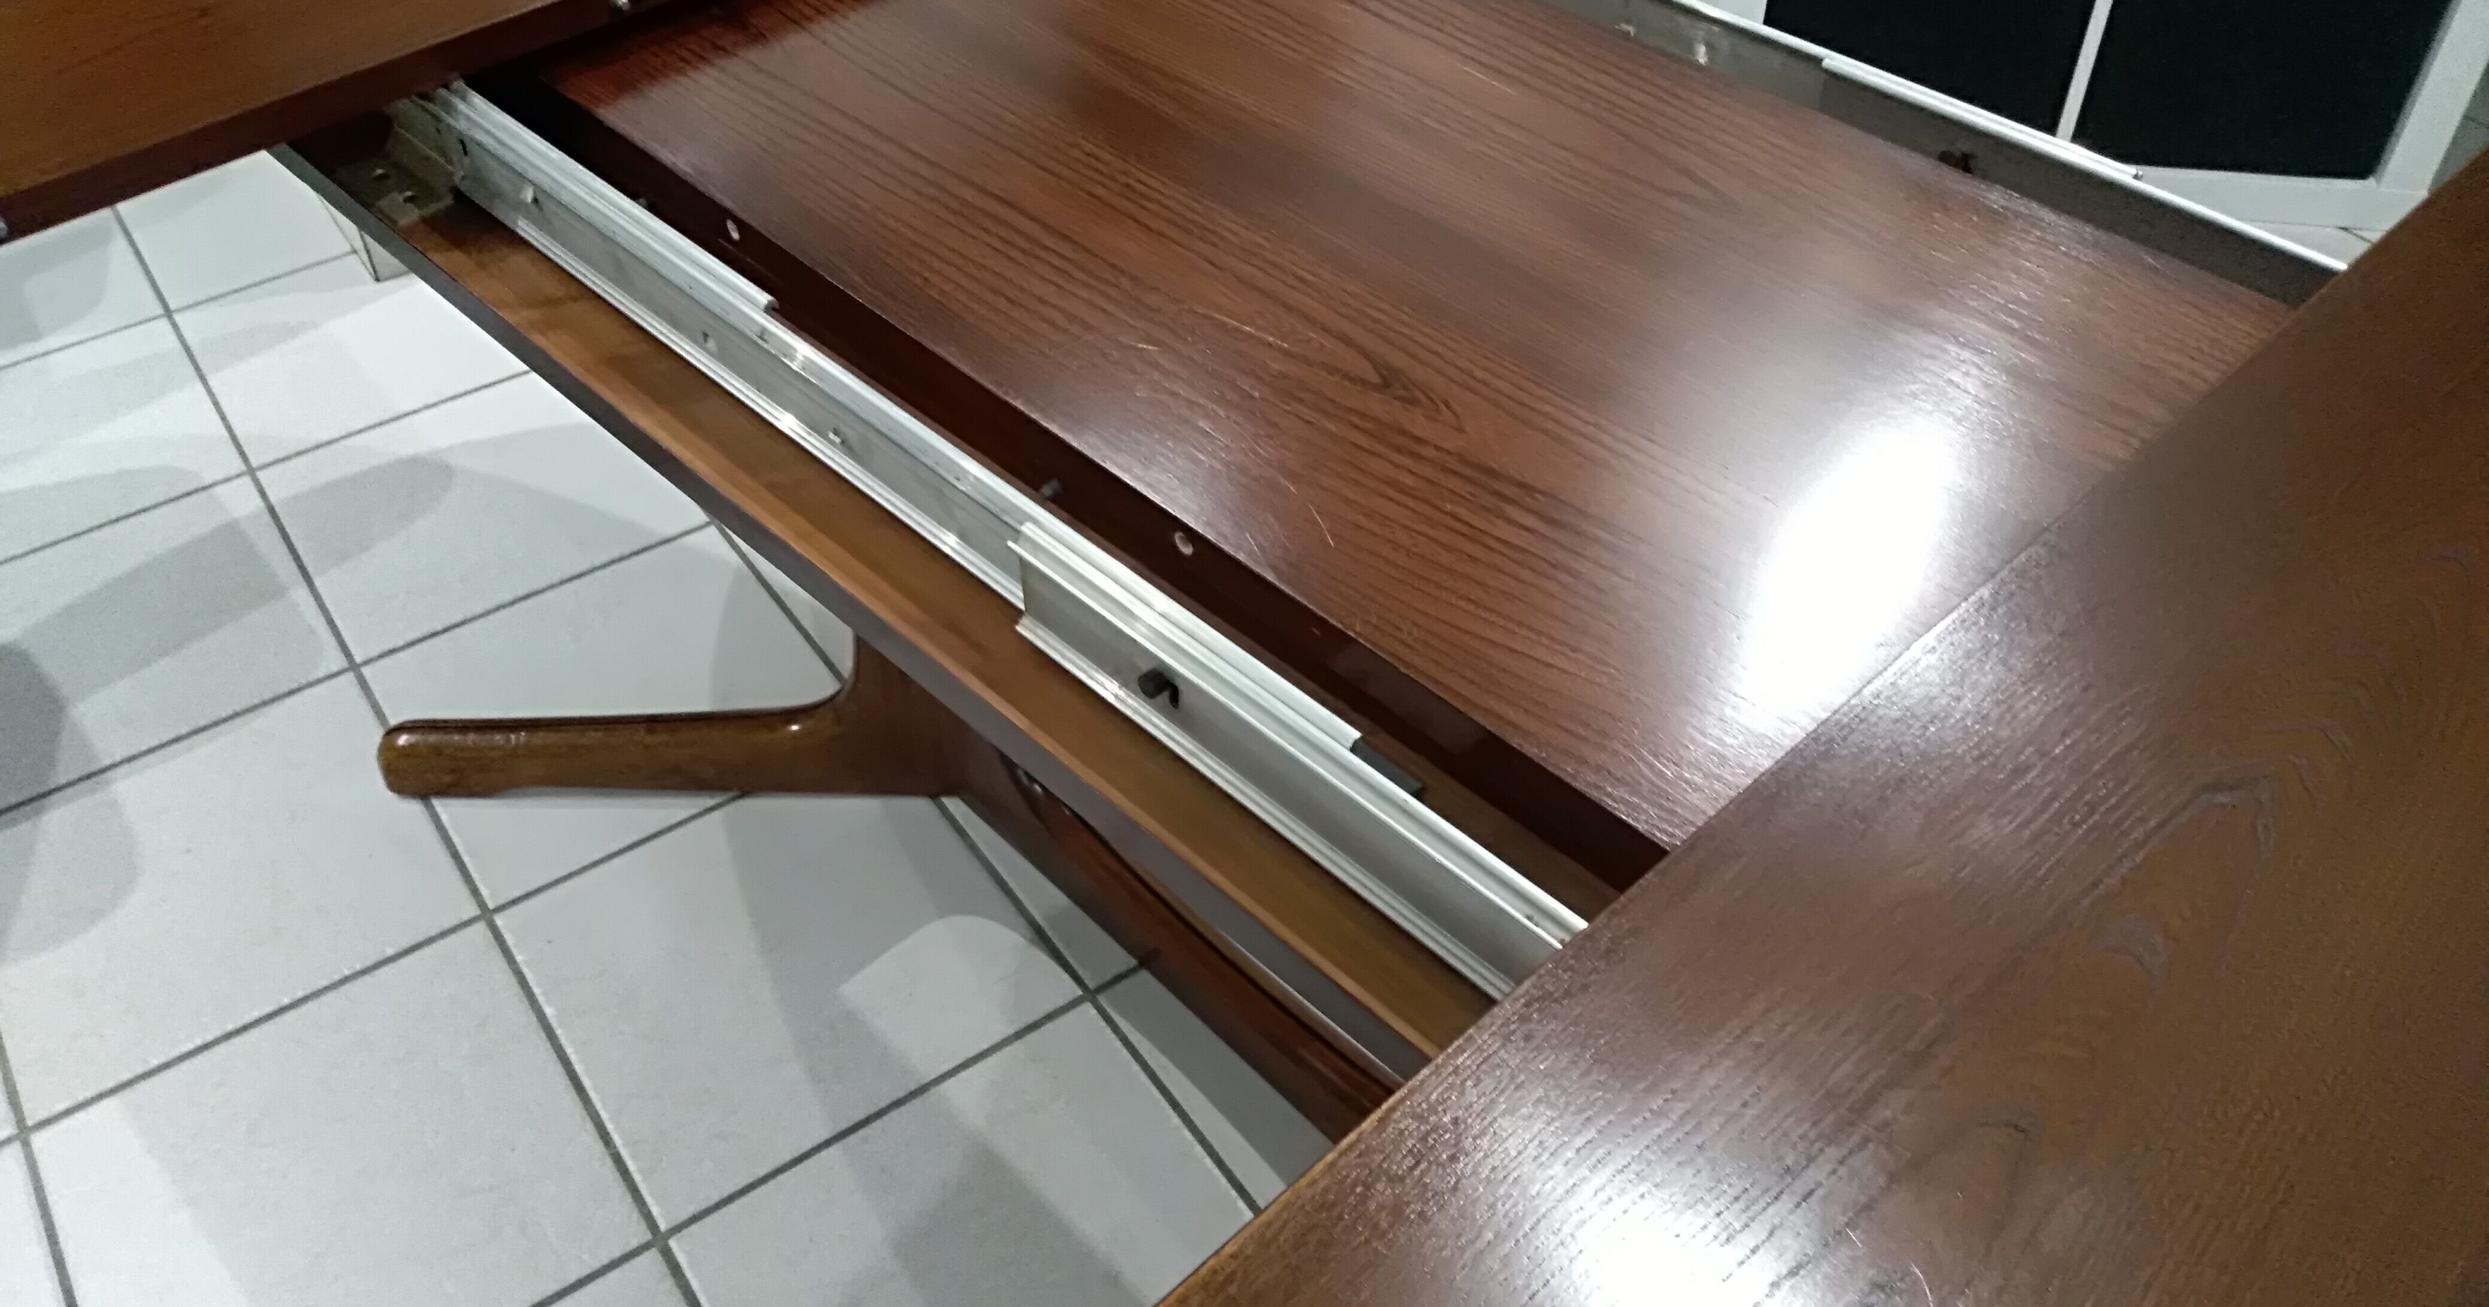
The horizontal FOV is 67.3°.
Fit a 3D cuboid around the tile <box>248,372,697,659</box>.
[{"bbox_3d":[-0.734,-0.148,1.801,0.327,0.010,0.326,-27,50,-24],"label":"tile"}]

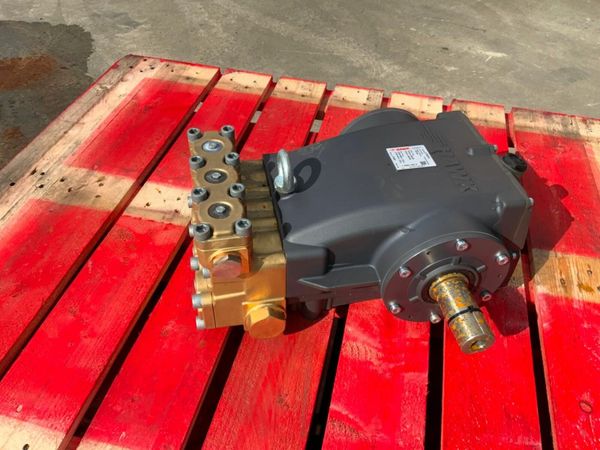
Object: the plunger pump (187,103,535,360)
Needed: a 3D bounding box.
[{"bbox_3d":[0.092,0.009,0.686,0.481,0.231,0.371,-7,45,-9],"label":"plunger pump"}]

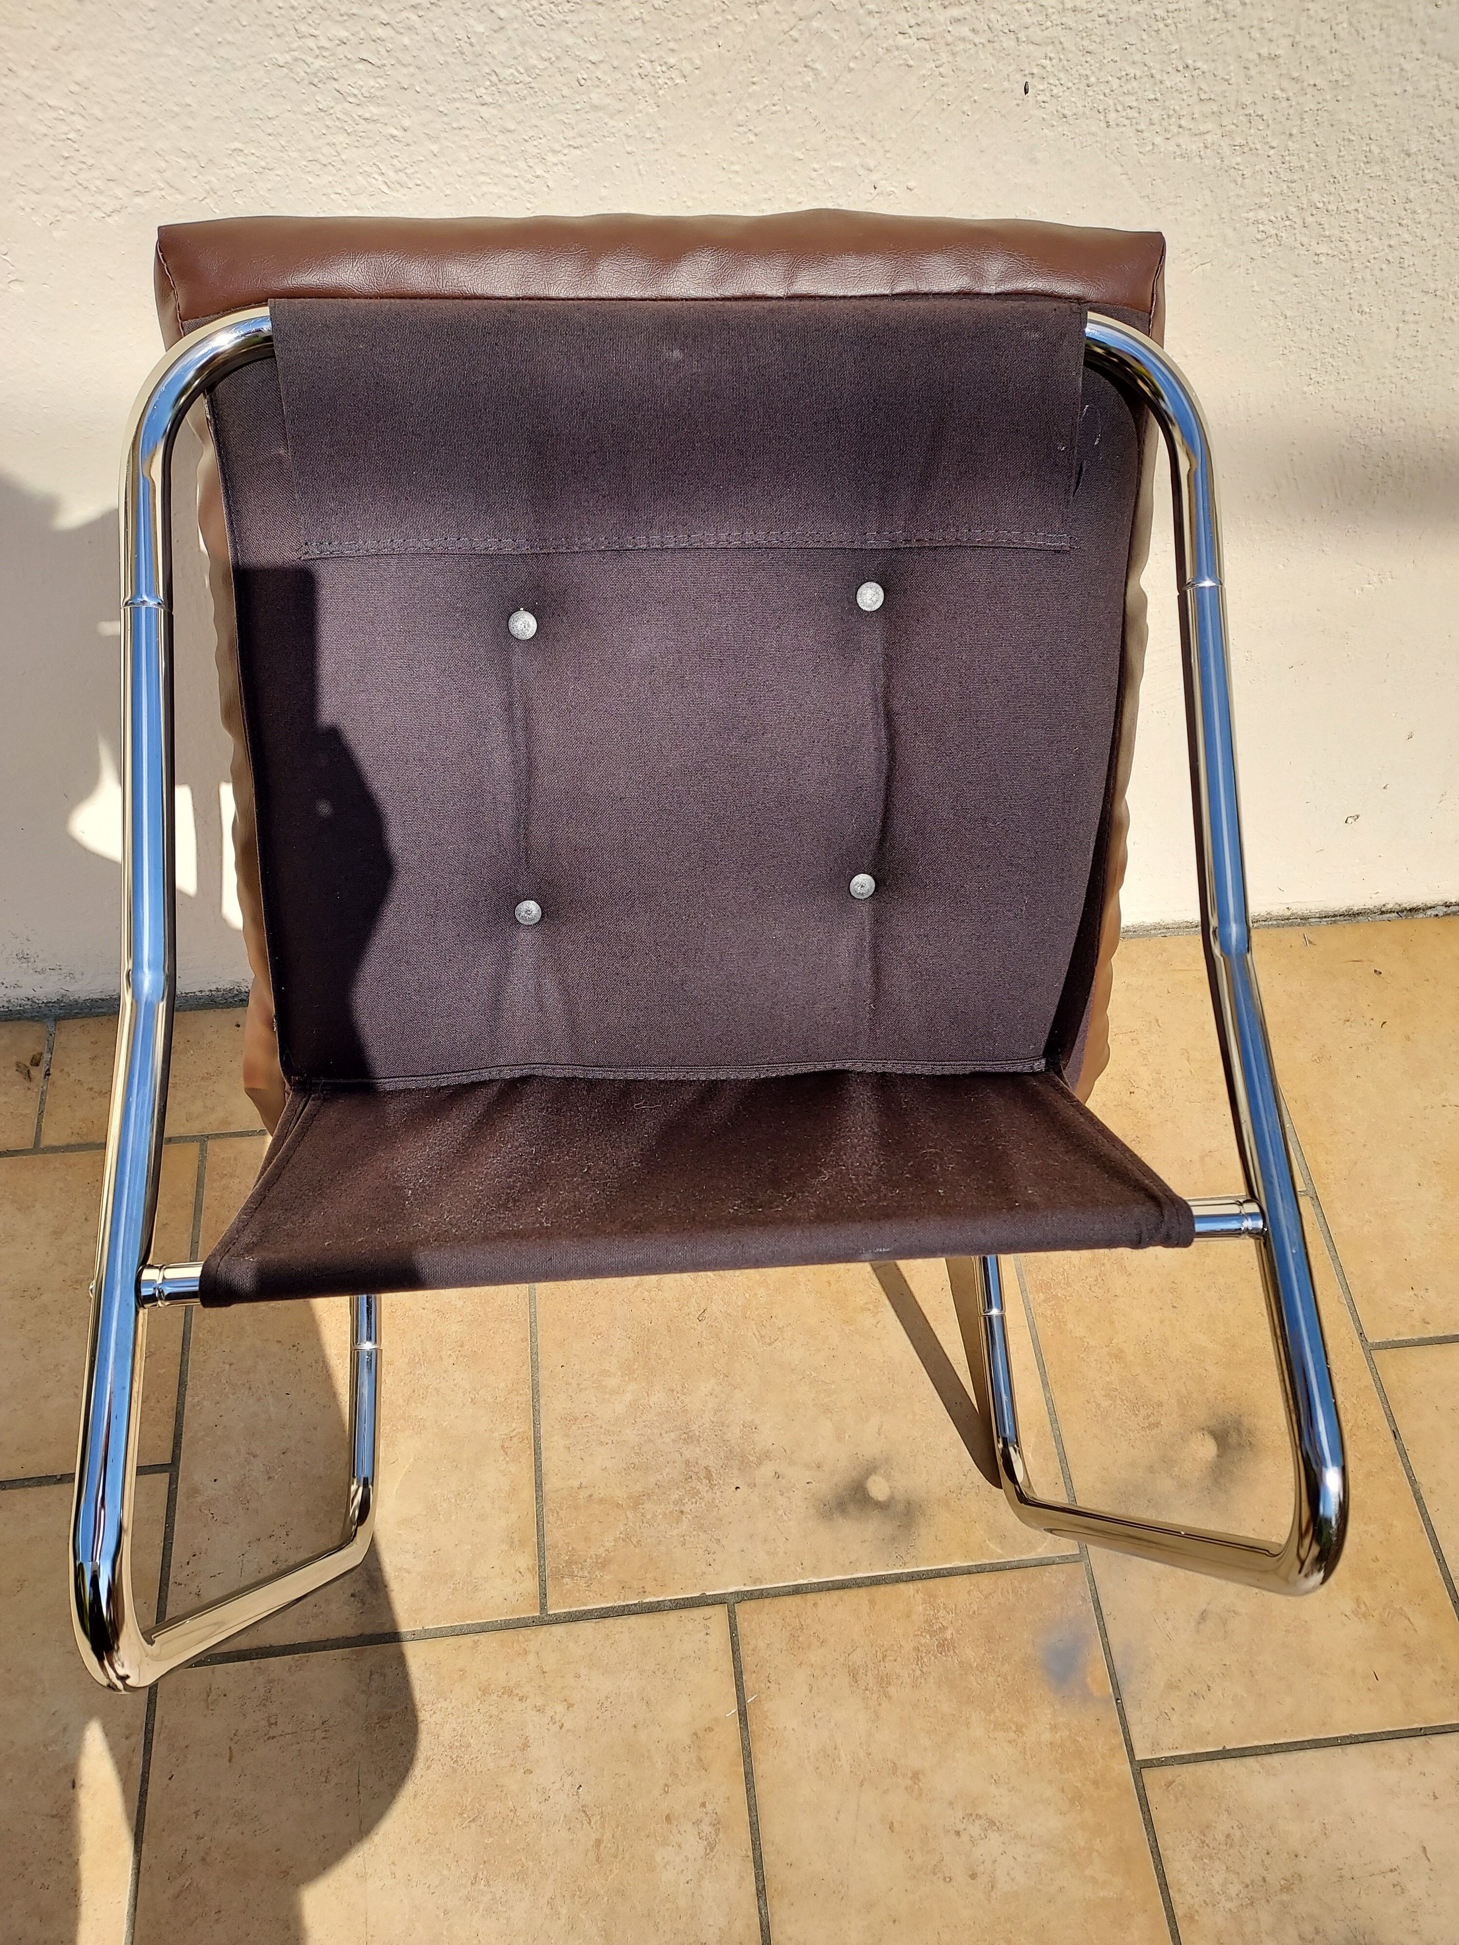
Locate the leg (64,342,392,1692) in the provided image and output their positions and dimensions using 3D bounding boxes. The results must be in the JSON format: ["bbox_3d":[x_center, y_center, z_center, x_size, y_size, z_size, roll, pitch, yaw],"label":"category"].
[{"bbox_3d":[-0.297,0.081,0.978,0.081,0.738,0.709,-2,72,-4],"label":"leg"}]

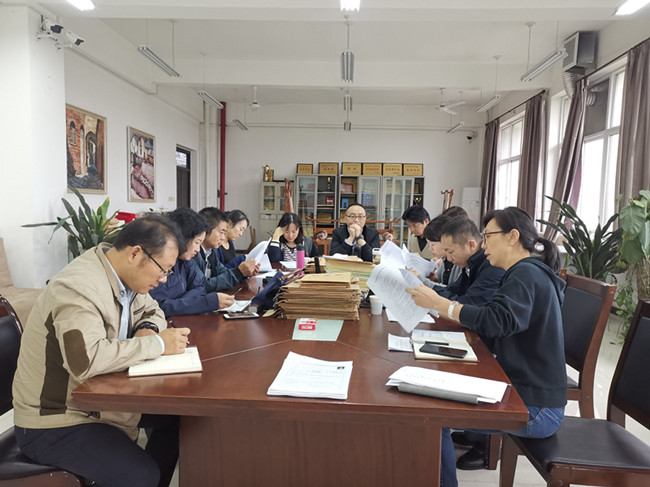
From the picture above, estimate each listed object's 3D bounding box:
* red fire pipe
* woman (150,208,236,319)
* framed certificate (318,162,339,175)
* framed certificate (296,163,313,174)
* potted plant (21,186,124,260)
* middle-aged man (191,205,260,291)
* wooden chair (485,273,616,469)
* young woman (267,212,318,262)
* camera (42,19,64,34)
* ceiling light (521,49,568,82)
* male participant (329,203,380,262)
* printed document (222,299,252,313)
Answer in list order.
[{"bbox_3d":[-2.363,-1.419,11.753,0.118,3.550,0.118,1,4,3],"label":"red fire pipe"},{"bbox_3d":[-0.819,0.446,2.580,0.750,1.250,0.520,2,4,5],"label":"woman"},{"bbox_3d":[0.096,-1.691,11.536,0.450,0.285,0.030,2,4,3],"label":"framed certificate"},{"bbox_3d":[-0.464,-1.705,11.643,0.370,0.250,0.025,1,4,3],"label":"framed certificate"},{"bbox_3d":[-2.381,0.173,4.842,1.050,1.380,1.000,2,4,3],"label":"potted plant"},{"bbox_3d":[-0.653,0.407,3.051,0.670,1.250,0.520,2,4,15],"label":"middle-aged man"},{"bbox_3d":[1.083,0.633,2.584,0.540,0.940,0.490,2,4,5],"label":"wooden chair"},{"bbox_3d":[-0.309,0.328,4.706,0.480,1.200,0.700,2,4,3],"label":"young woman"},{"bbox_3d":[-2.781,-2.223,5.191,0.260,0.120,0.120,30,20,35],"label":"camera"},{"bbox_3d":[2.645,-2.136,6.166,0.155,0.080,1.240,1,4,3],"label":"ceiling light"},{"bbox_3d":[0.281,0.277,4.704,0.520,1.300,0.680,1,4,4],"label":"male participant"},{"bbox_3d":[-0.483,0.307,2.544,0.210,0.012,0.280,1,4,-3],"label":"printed document"}]

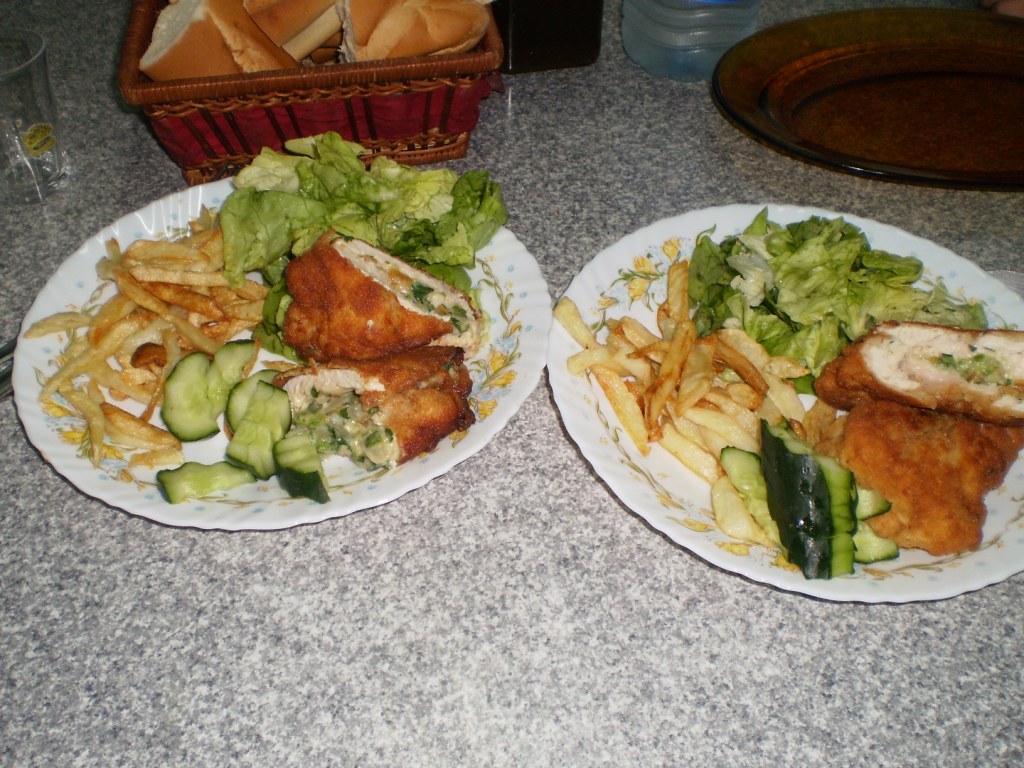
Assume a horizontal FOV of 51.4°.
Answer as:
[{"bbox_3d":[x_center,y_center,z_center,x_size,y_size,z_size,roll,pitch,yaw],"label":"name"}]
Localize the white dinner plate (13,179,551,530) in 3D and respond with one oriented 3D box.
[{"bbox_3d":[-0.106,-0.023,0.512,0.248,0.023,0.248,1,46,0],"label":"white dinner plate"}]

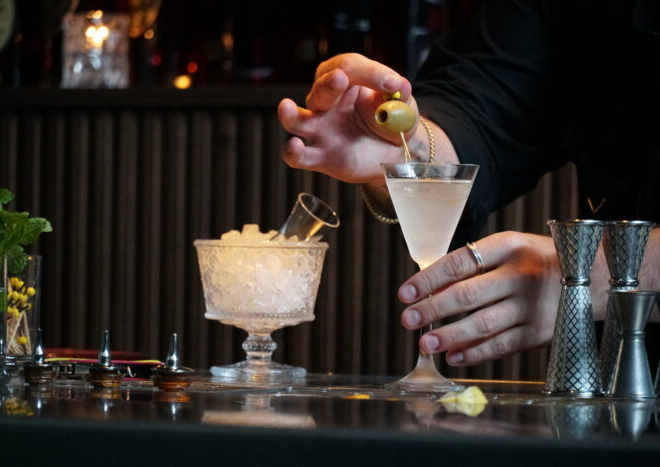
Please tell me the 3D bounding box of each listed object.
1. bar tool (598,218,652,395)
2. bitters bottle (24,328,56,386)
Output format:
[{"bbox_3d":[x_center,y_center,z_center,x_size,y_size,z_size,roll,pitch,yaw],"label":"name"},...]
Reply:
[{"bbox_3d":[0.213,0.054,2.840,0.044,0.124,0.044,1,0,0],"label":"bar tool"},{"bbox_3d":[-0.211,0.089,2.865,0.025,0.040,0.025,1,0,0],"label":"bitters bottle"}]

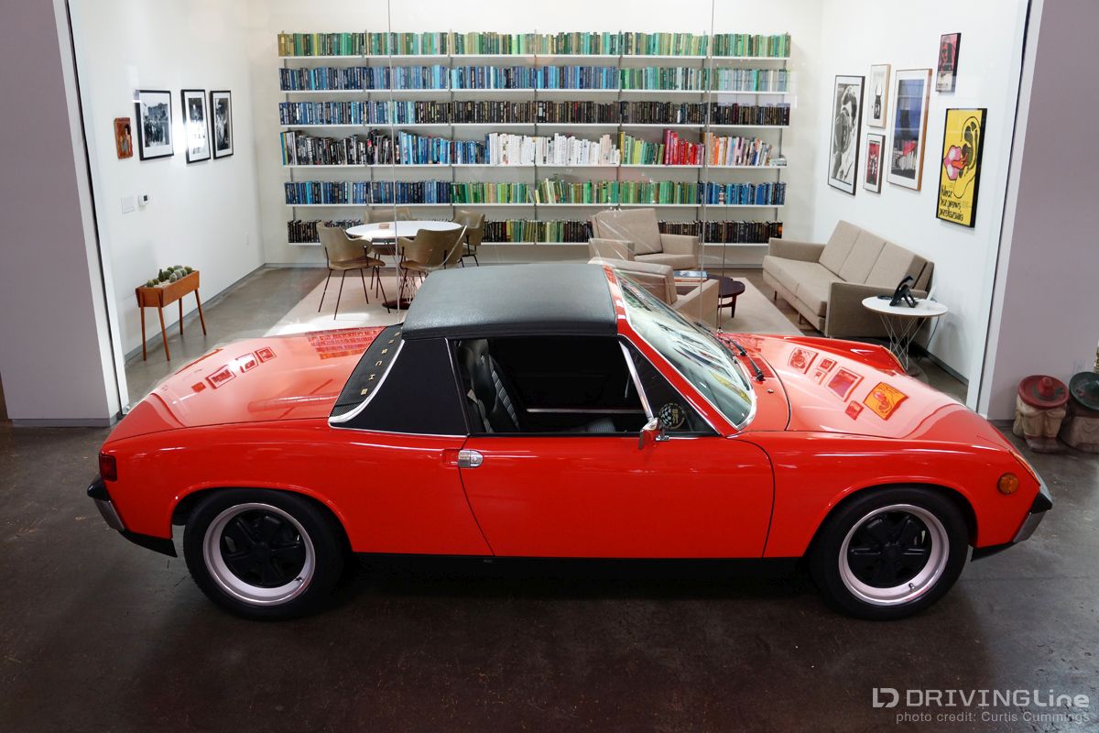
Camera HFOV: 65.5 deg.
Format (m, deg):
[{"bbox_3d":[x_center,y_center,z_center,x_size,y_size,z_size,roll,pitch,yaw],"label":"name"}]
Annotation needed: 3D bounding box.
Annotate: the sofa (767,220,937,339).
[{"bbox_3d":[2.595,-0.785,7.710,0.840,0.750,2.100,0,18,0],"label":"sofa"}]

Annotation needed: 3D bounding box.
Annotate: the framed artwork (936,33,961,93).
[{"bbox_3d":[3.035,-2.317,6.493,0.030,0.420,0.255,0,18,0],"label":"framed artwork"}]

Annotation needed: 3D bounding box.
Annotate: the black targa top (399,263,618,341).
[{"bbox_3d":[-0.157,-0.308,3.759,0.840,0.125,1.120,0,18,0],"label":"black targa top"}]

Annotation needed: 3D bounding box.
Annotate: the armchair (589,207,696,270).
[{"bbox_3d":[0.955,-1.177,8.882,0.820,0.760,0.830,-9,20,-26],"label":"armchair"}]

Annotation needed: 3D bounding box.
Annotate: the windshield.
[{"bbox_3d":[0.606,-0.086,3.828,0.690,0.140,1.220,37,14,-11],"label":"windshield"}]

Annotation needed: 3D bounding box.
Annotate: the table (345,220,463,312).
[{"bbox_3d":[-1.383,-0.953,8.230,1.080,0.730,1.080,0,18,0],"label":"table"}]

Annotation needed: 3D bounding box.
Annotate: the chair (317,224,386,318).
[{"bbox_3d":[-1.850,-0.884,7.923,0.580,0.790,0.590,-12,21,-32],"label":"chair"}]

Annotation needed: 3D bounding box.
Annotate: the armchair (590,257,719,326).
[{"bbox_3d":[0.762,-0.439,6.620,0.810,0.760,0.830,12,21,32],"label":"armchair"}]

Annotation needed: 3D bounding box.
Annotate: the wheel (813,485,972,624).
[{"bbox_3d":[1.331,0.699,3.373,0.610,0.610,0.205,0,18,0],"label":"wheel"}]

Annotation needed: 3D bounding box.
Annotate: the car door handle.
[{"bbox_3d":[-0.288,0.332,3.112,0.085,0.058,0.050,0,18,0],"label":"car door handle"}]

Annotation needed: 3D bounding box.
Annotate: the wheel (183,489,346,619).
[{"bbox_3d":[-1.110,0.693,3.349,0.610,0.610,0.205,0,18,0],"label":"wheel"}]

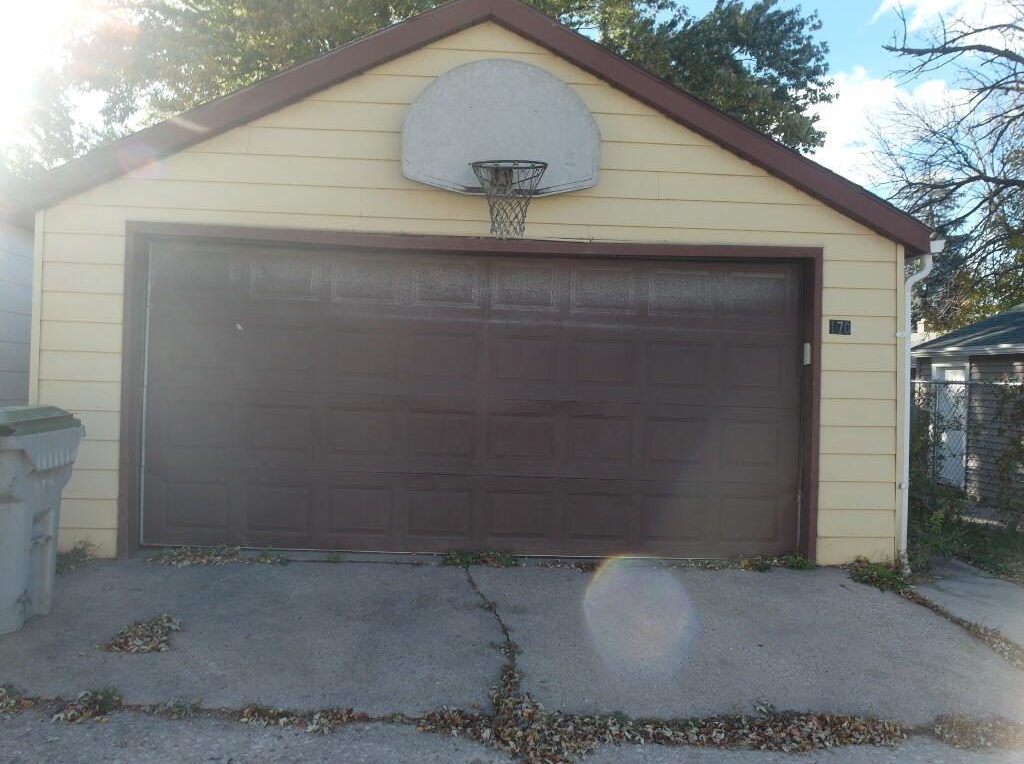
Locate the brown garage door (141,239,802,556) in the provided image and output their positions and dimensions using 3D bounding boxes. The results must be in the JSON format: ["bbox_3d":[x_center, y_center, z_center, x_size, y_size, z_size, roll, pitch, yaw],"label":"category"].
[{"bbox_3d":[-0.228,0.125,5.247,4.860,2.240,0.070,1,0,-3],"label":"brown garage door"}]

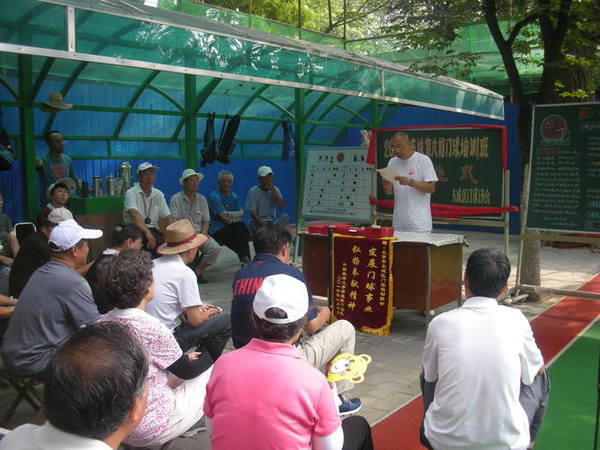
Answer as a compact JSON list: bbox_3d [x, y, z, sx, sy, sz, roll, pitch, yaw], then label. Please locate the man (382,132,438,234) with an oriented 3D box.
[{"bbox_3d":[1.158,-0.107,6.300,0.580,1.700,0.460,4,8,31],"label":"man"}]

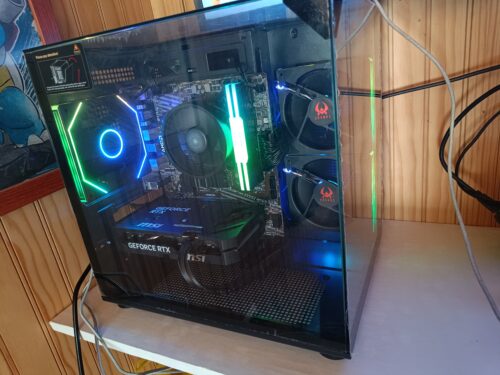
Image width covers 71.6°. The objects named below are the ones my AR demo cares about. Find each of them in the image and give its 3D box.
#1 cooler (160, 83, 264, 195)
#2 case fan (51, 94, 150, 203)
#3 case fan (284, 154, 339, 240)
[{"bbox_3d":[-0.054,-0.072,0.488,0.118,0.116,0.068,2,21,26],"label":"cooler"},{"bbox_3d":[-0.193,-0.058,0.462,0.025,0.120,0.120,2,21,26],"label":"case fan"},{"bbox_3d":[0.119,0.006,0.513,0.120,0.120,0.025,2,21,26],"label":"case fan"}]

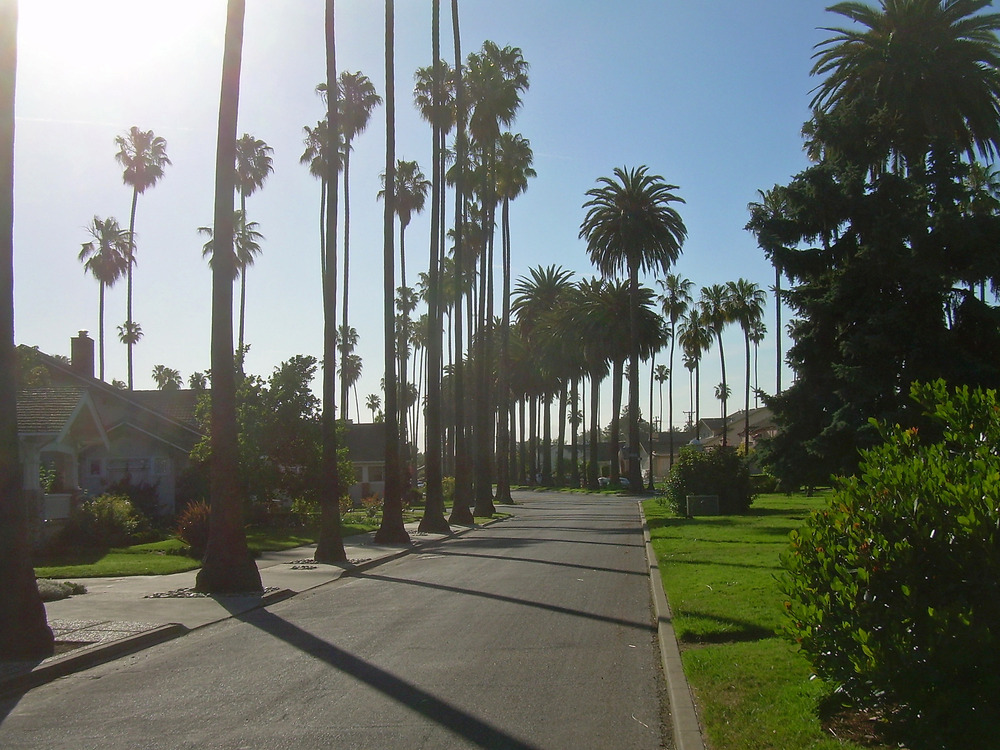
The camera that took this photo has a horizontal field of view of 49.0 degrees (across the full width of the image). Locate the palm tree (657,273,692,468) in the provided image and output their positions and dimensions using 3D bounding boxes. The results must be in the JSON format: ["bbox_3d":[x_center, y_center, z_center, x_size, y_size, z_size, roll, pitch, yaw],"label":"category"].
[{"bbox_3d":[15.601,0.474,97.318,3.300,19.350,3.300,0,-5,0],"label":"palm tree"}]

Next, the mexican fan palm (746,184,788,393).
[{"bbox_3d":[15.717,-1.920,62.401,2.900,18.040,2.900,0,-5,0],"label":"mexican fan palm"}]

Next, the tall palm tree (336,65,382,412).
[{"bbox_3d":[-7.021,-4.219,51.560,2.800,20.740,2.800,0,-5,0],"label":"tall palm tree"}]

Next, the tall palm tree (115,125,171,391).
[{"bbox_3d":[-17.347,-3.054,52.469,2.720,18.270,2.720,0,-5,0],"label":"tall palm tree"}]

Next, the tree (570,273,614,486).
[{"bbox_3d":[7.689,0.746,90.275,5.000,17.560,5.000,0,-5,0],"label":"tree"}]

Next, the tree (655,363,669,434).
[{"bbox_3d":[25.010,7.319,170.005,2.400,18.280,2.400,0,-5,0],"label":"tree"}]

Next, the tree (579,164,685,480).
[{"bbox_3d":[10.304,-3.666,83.642,8.180,24.950,8.180,0,-5,0],"label":"tree"}]

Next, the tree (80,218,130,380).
[{"bbox_3d":[-20.589,-0.920,57.295,2.950,15.160,2.950,0,-5,0],"label":"tree"}]

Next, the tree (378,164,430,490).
[{"bbox_3d":[-4.888,-2.360,55.420,2.610,17.510,2.610,0,-5,0],"label":"tree"}]

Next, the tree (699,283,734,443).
[{"bbox_3d":[16.631,0.845,83.246,2.910,15.900,2.910,0,-5,0],"label":"tree"}]

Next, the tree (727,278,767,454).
[{"bbox_3d":[17.791,0.758,79.232,2.900,15.620,2.900,0,-5,0],"label":"tree"}]

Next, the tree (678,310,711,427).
[{"bbox_3d":[15.100,1.780,84.167,2.700,14.190,2.700,0,-5,0],"label":"tree"}]

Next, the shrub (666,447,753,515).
[{"bbox_3d":[7.619,3.846,40.117,3.220,2.460,3.000,0,-5,0],"label":"shrub"}]

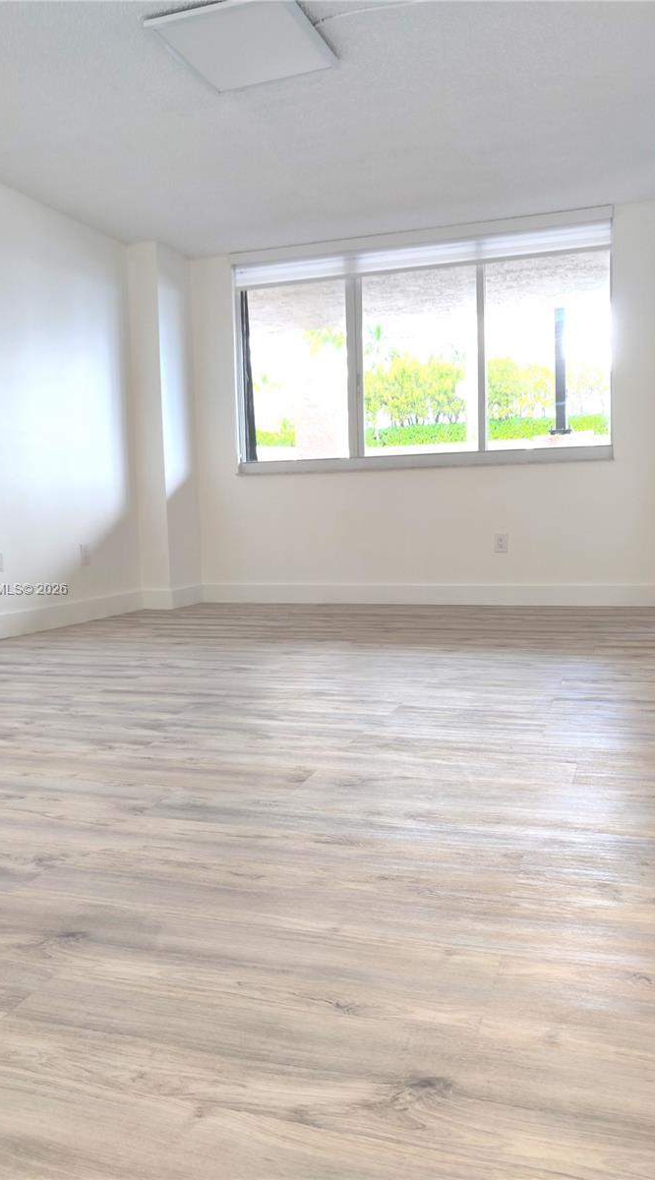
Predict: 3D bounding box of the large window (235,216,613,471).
[{"bbox_3d":[0.598,-1.641,5.983,2.668,1.513,0.100,0,5,19],"label":"large window"}]

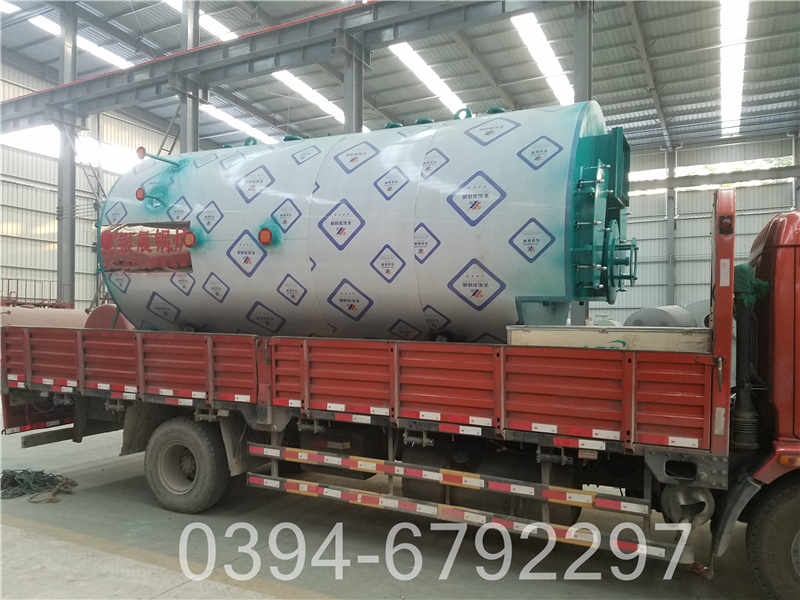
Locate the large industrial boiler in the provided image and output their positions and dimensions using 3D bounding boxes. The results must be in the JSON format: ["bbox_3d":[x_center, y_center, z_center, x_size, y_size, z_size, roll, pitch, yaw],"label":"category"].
[{"bbox_3d":[-0.359,-0.445,5.709,4.920,2.400,2.120,1,-1,27],"label":"large industrial boiler"}]

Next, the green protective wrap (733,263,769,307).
[{"bbox_3d":[2.034,-0.090,3.487,0.210,0.250,0.200,1,-1,27],"label":"green protective wrap"}]

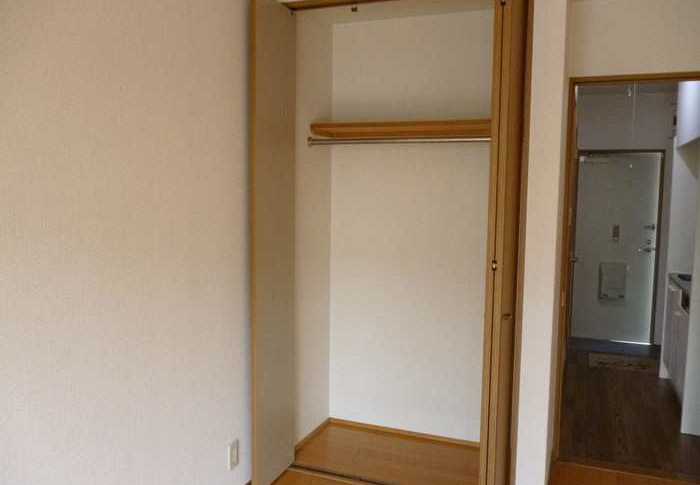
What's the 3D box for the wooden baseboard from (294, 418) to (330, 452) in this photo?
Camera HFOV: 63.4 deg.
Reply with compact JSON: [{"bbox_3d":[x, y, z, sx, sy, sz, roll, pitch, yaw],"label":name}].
[{"bbox_3d":[-0.213,1.128,3.286,0.012,0.034,0.500,3,5,22],"label":"wooden baseboard"}]

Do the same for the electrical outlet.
[{"bbox_3d":[-0.515,0.954,2.534,0.011,0.122,0.073,3,5,21],"label":"electrical outlet"}]

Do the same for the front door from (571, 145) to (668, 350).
[{"bbox_3d":[2.666,0.048,5.701,0.755,1.913,0.050,3,5,21],"label":"front door"}]

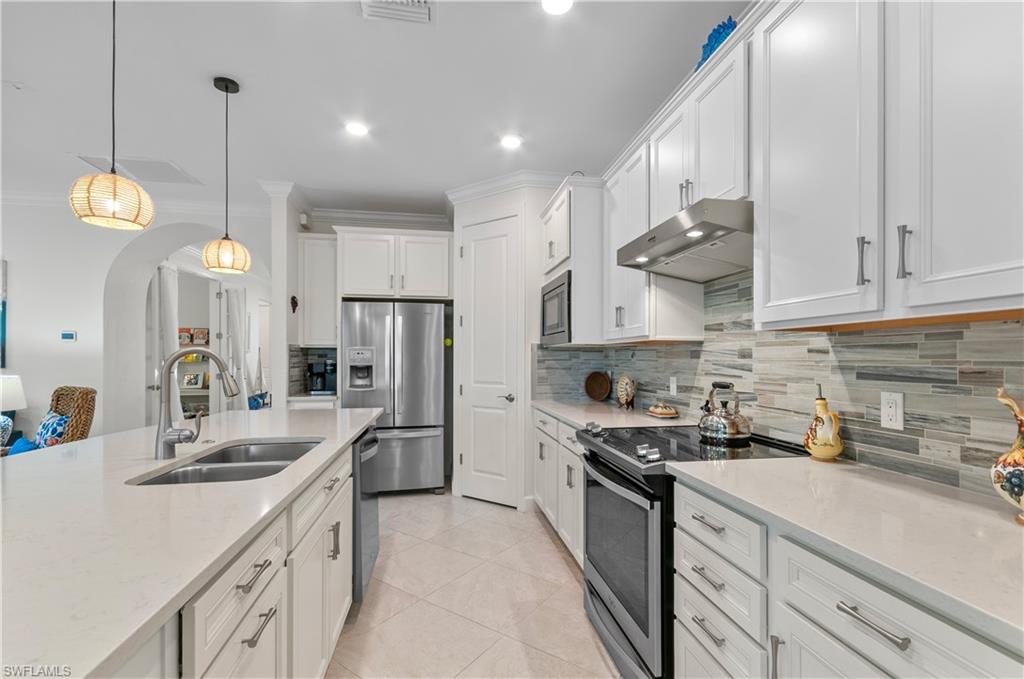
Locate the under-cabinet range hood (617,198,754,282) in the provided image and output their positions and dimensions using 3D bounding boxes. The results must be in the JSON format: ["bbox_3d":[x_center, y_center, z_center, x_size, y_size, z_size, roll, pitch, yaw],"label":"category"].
[{"bbox_3d":[0.876,-0.410,1.956,0.500,0.165,0.757,0,-2,-10],"label":"under-cabinet range hood"}]

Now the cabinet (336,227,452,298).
[{"bbox_3d":[-1.109,-0.679,4.146,1.017,0.640,0.610,0,-2,-10],"label":"cabinet"}]

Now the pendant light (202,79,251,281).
[{"bbox_3d":[-1.528,-0.870,2.279,0.220,1.011,0.220,0,-2,-10],"label":"pendant light"}]

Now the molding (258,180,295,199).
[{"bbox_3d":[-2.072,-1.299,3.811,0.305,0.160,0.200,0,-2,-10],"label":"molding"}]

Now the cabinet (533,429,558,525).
[{"bbox_3d":[0.536,0.996,3.201,0.580,0.602,0.631,0,-2,-10],"label":"cabinet"}]

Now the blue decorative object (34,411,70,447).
[{"bbox_3d":[-3.793,0.756,3.500,0.410,0.390,0.140,-1,-20,35],"label":"blue decorative object"}]

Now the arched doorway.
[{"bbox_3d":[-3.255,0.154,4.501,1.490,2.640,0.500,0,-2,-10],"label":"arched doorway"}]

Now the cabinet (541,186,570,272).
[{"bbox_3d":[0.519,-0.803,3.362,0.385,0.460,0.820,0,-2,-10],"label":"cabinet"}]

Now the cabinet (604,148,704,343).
[{"bbox_3d":[0.850,-0.528,2.671,0.325,1.088,0.650,0,-2,-10],"label":"cabinet"}]

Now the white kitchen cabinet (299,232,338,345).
[{"bbox_3d":[-1.853,-0.462,4.245,0.430,1.097,0.330,0,-2,-10],"label":"white kitchen cabinet"}]

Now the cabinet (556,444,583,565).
[{"bbox_3d":[0.639,0.970,2.599,0.580,0.602,0.592,0,-2,-10],"label":"cabinet"}]

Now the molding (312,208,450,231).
[{"bbox_3d":[-1.342,-1.246,4.380,1.367,0.120,0.100,0,-2,-10],"label":"molding"}]

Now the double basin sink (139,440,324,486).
[{"bbox_3d":[-1.012,0.565,1.635,0.415,0.200,0.740,0,-2,-10],"label":"double basin sink"}]

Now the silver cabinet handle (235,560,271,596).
[{"bbox_3d":[-0.571,0.521,0.942,0.035,0.018,0.128,0,-2,-10],"label":"silver cabinet handle"}]

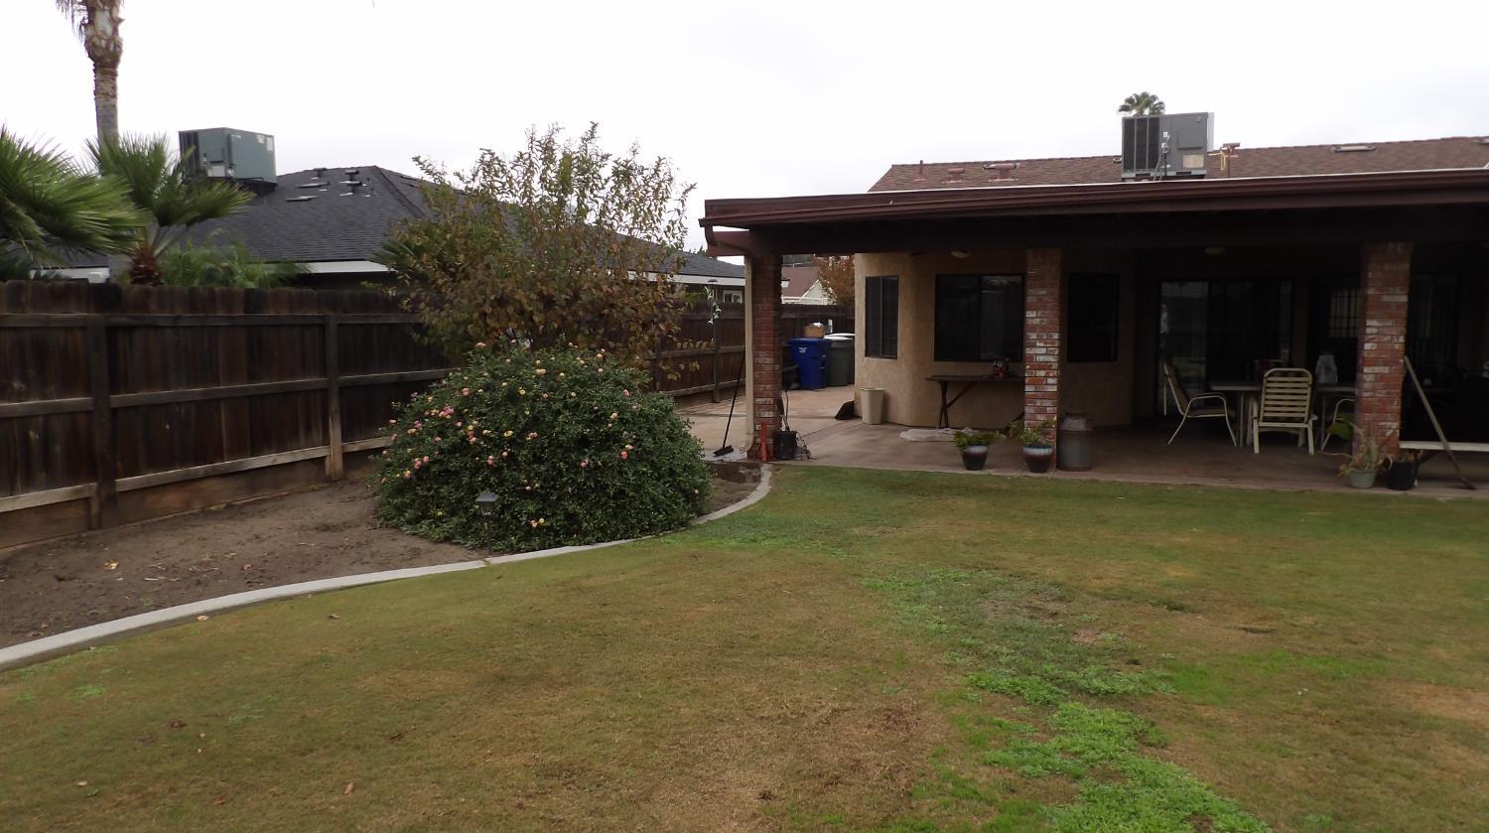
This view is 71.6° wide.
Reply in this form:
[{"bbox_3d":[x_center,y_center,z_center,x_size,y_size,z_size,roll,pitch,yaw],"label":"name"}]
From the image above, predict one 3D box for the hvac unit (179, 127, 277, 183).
[{"bbox_3d":[-10.489,-5.245,21.049,1.310,0.980,1.180,2,6,24],"label":"hvac unit"}]

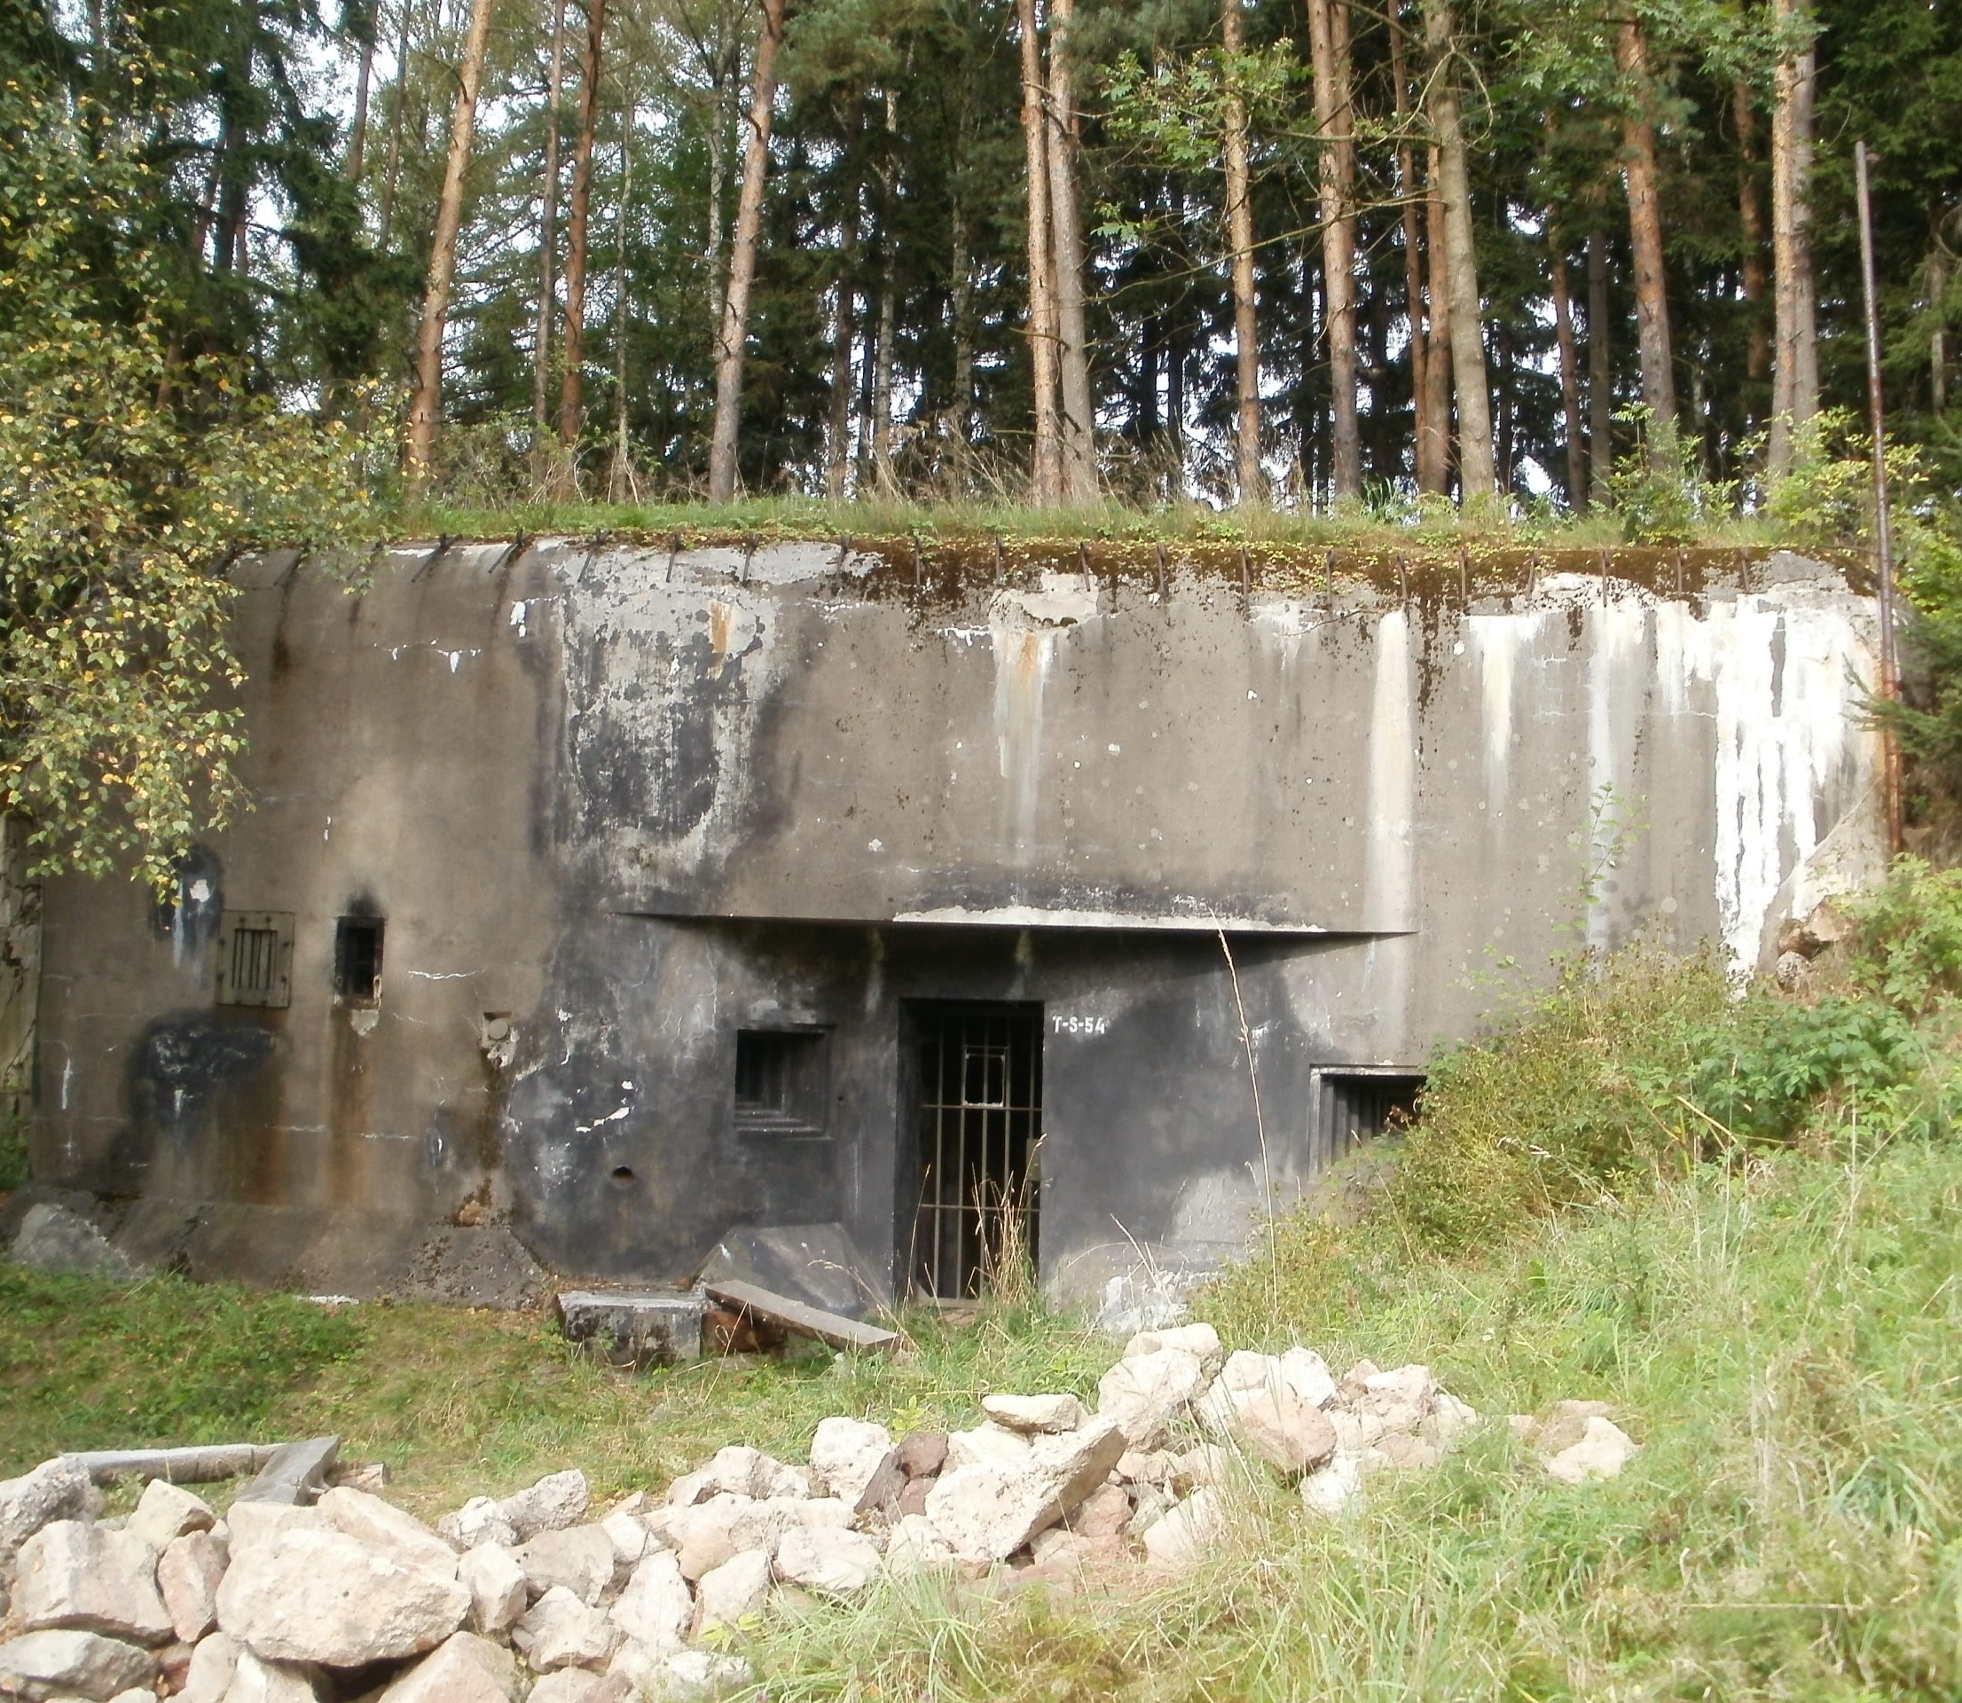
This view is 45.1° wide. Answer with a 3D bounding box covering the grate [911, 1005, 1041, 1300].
[{"bbox_3d":[-0.011,2.013,15.695,1.000,2.020,0.400,0,-6,14],"label":"grate"}]

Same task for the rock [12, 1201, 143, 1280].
[{"bbox_3d":[-6.813,2.935,17.800,0.880,0.570,0.550,2,-6,-6],"label":"rock"}]

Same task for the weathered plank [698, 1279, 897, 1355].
[{"bbox_3d":[-1.069,2.741,13.901,1.106,0.065,0.400,14,2,25],"label":"weathered plank"}]

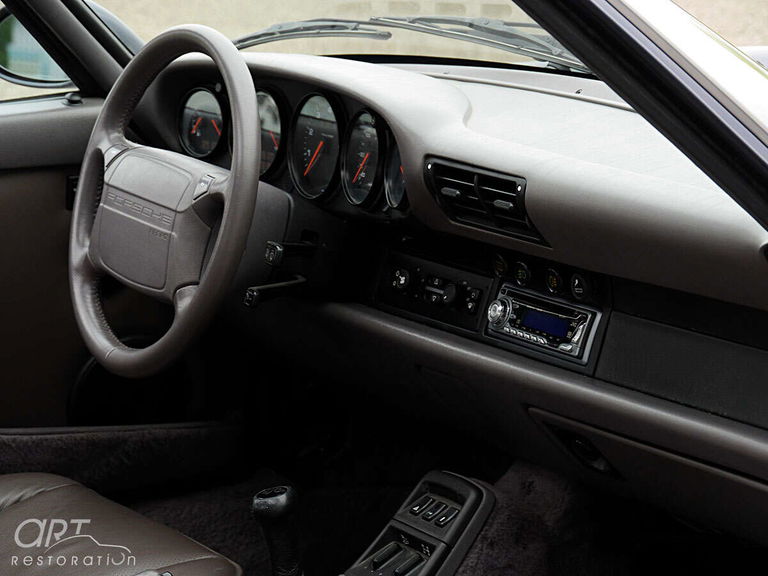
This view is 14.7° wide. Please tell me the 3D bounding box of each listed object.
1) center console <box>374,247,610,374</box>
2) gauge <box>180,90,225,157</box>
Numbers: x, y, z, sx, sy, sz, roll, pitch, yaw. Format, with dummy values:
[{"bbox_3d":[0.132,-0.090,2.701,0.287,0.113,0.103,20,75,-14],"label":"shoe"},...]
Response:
[{"bbox_3d":[0.130,0.014,3.094,0.070,0.095,0.440,15,1,-31],"label":"center console"},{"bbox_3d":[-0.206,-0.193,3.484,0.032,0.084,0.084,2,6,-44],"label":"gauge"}]

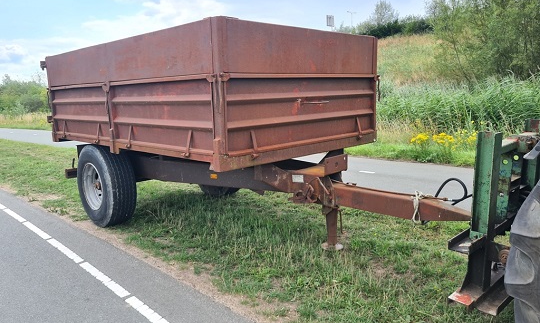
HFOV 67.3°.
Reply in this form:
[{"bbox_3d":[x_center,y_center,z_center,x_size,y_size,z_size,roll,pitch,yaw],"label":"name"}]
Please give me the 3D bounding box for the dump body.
[{"bbox_3d":[-0.974,-0.871,5.385,4.016,1.199,2.405,8,14,44],"label":"dump body"}]

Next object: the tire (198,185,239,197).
[{"bbox_3d":[-0.880,0.061,6.855,1.081,1.081,0.389,8,14,44],"label":"tire"}]

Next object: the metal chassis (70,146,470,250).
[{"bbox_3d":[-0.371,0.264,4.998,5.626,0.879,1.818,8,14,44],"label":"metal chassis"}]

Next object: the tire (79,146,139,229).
[{"bbox_3d":[-2.234,0.326,5.526,1.081,1.081,0.389,8,14,44],"label":"tire"}]

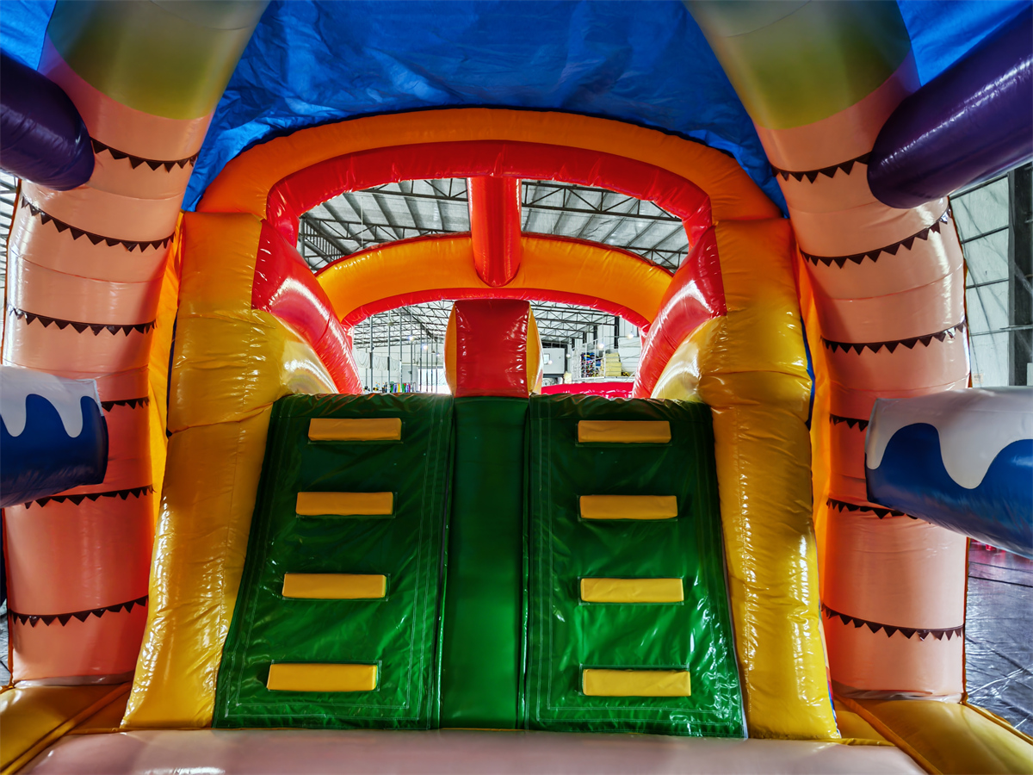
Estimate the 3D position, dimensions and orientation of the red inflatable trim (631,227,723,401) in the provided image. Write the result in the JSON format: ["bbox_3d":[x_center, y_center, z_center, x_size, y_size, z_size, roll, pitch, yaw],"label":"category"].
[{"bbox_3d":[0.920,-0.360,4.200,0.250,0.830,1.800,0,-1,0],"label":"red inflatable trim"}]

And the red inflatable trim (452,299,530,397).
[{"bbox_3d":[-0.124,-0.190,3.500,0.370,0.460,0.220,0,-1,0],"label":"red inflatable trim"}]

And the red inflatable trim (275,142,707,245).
[{"bbox_3d":[-0.135,-0.980,3.680,2.130,0.460,0.500,0,-1,0],"label":"red inflatable trim"}]

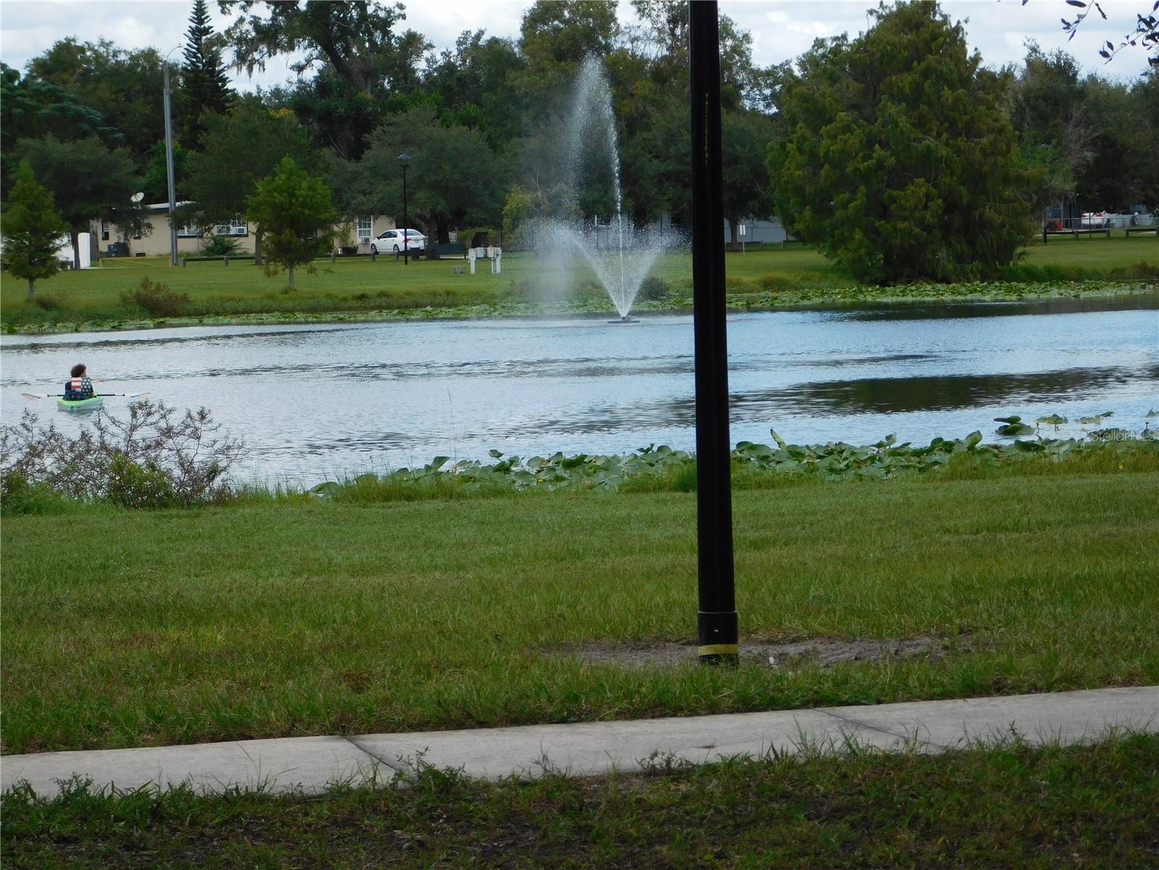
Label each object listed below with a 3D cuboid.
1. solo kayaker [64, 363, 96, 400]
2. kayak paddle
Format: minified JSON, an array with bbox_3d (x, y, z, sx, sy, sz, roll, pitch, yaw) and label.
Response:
[{"bbox_3d":[-8.467,-0.874,76.000,0.520,0.720,0.780,-1,2,5],"label":"solo kayaker"},{"bbox_3d":[-8.363,-0.663,76.100,2.180,0.140,0.170,-1,2,3],"label":"kayak paddle"}]

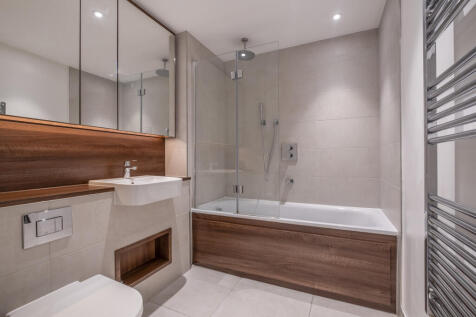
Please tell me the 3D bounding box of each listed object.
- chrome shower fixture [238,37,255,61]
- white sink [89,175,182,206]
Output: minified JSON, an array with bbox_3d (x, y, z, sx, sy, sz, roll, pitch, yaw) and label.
[{"bbox_3d":[0.078,-1.185,2.120,0.200,0.180,0.200,0,0,0],"label":"chrome shower fixture"},{"bbox_3d":[-0.790,0.246,1.610,0.470,0.147,0.530,0,0,25],"label":"white sink"}]

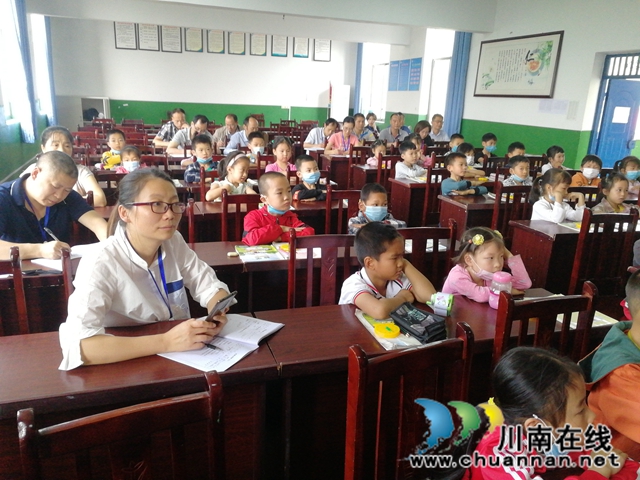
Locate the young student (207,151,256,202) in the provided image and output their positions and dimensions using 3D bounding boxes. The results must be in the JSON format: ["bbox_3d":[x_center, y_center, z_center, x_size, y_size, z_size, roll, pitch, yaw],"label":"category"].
[{"bbox_3d":[-0.649,-0.097,3.674,0.400,1.102,0.600,-3,16,-17],"label":"young student"}]

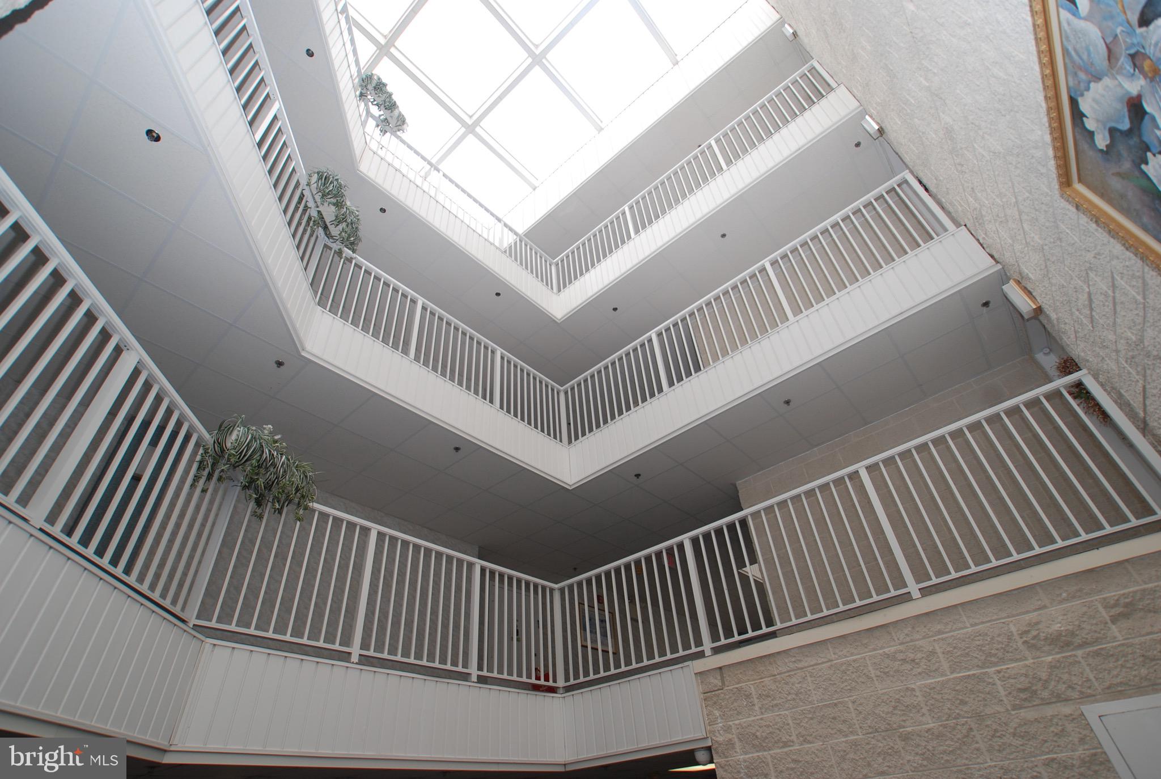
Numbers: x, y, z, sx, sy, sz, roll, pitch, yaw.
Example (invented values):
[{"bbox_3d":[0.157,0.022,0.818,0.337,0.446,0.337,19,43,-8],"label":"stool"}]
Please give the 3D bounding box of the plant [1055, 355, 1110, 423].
[{"bbox_3d":[3.493,0.000,3.577,0.190,0.500,0.400,-32,-47,28],"label":"plant"}]

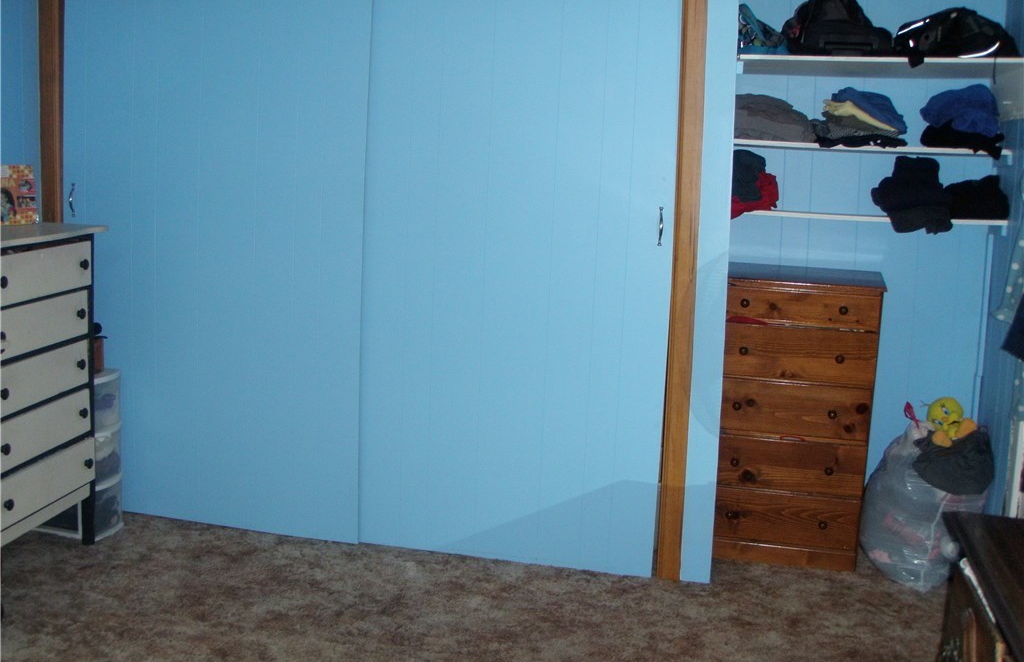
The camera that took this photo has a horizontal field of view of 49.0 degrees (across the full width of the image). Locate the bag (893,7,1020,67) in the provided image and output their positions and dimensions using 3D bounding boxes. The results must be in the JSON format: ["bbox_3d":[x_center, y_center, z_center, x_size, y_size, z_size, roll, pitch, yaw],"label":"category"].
[{"bbox_3d":[1.433,-0.958,3.642,0.410,0.190,0.320,4,10,13],"label":"bag"}]

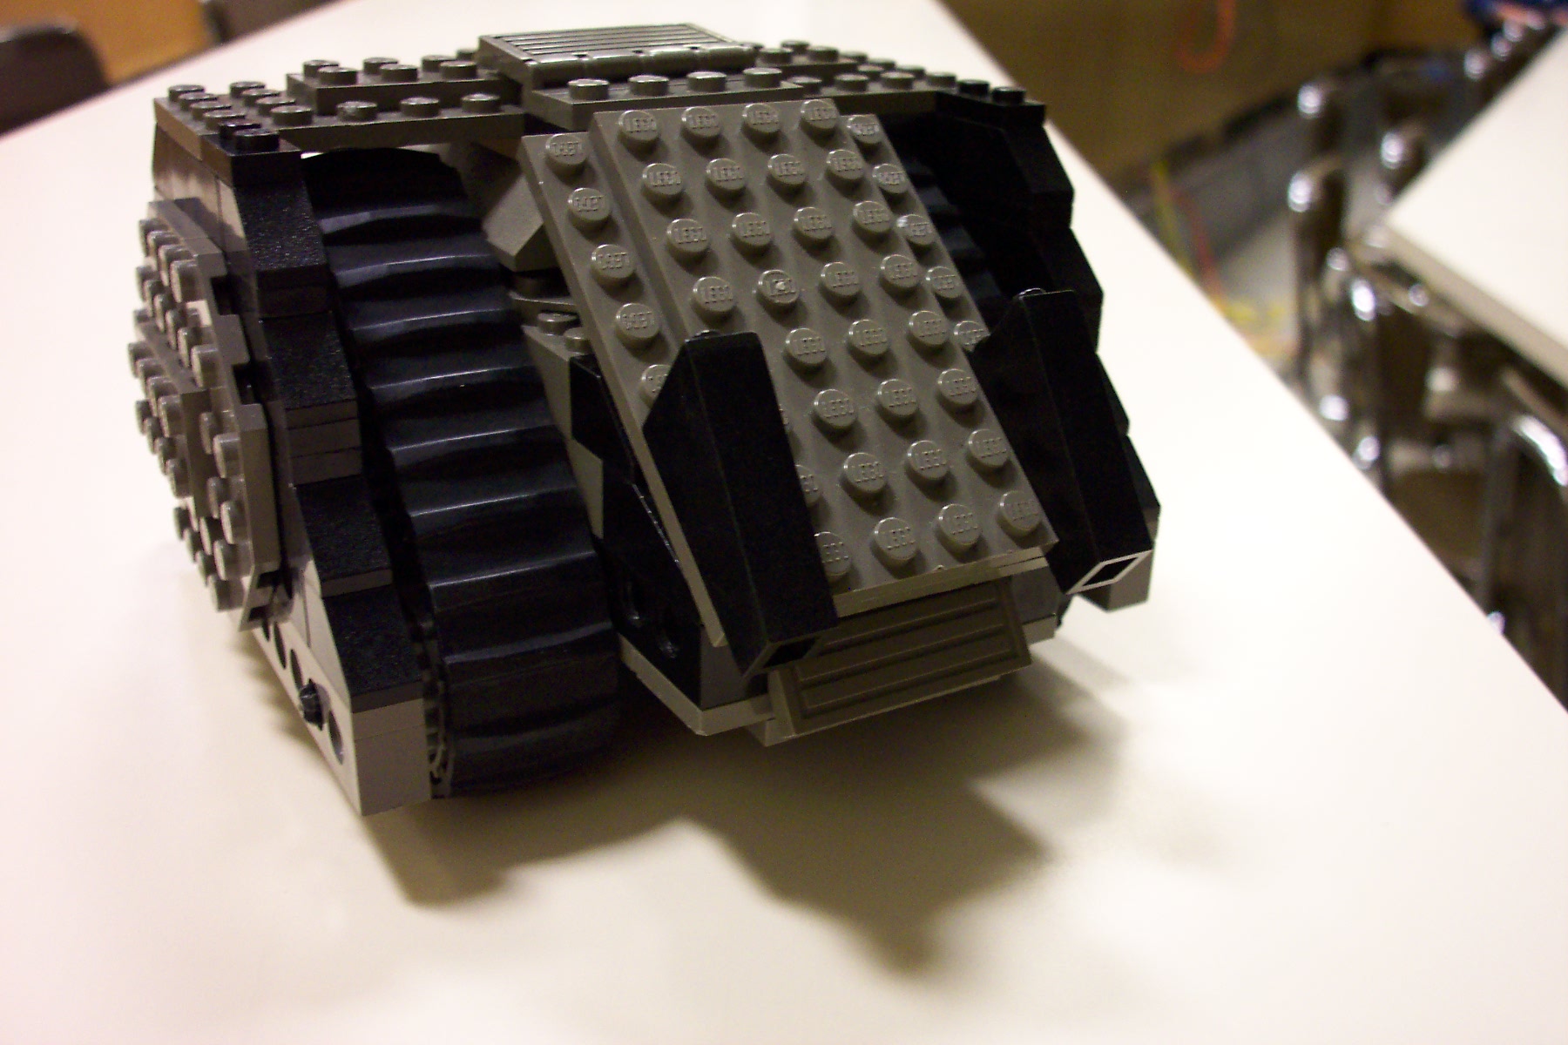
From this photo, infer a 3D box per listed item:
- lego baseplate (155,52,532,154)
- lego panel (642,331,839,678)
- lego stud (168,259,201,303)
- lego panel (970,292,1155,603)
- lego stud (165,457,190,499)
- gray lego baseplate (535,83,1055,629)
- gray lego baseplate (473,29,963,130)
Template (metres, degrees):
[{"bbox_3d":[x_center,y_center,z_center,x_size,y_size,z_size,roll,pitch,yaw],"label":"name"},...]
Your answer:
[{"bbox_3d":[-0.059,-0.055,0.200,0.040,0.008,0.032,-12,27,-28],"label":"lego baseplate"},{"bbox_3d":[-0.004,-0.002,0.150,0.008,0.016,0.030,-12,66,-28],"label":"lego panel"},{"bbox_3d":[-0.069,-0.028,0.175,0.002,0.005,0.005,-12,27,-28],"label":"lego stud"},{"bbox_3d":[0.031,-0.009,0.169,0.008,0.016,0.030,-12,66,-28],"label":"lego panel"},{"bbox_3d":[-0.073,-0.005,0.183,0.002,0.005,0.005,-12,27,-28],"label":"lego stud"},{"bbox_3d":[0.003,-0.021,0.171,0.048,0.008,0.064,-12,66,-28],"label":"gray lego baseplate"},{"bbox_3d":[-0.006,-0.064,0.218,0.072,0.013,0.052,-12,27,-28],"label":"gray lego baseplate"}]

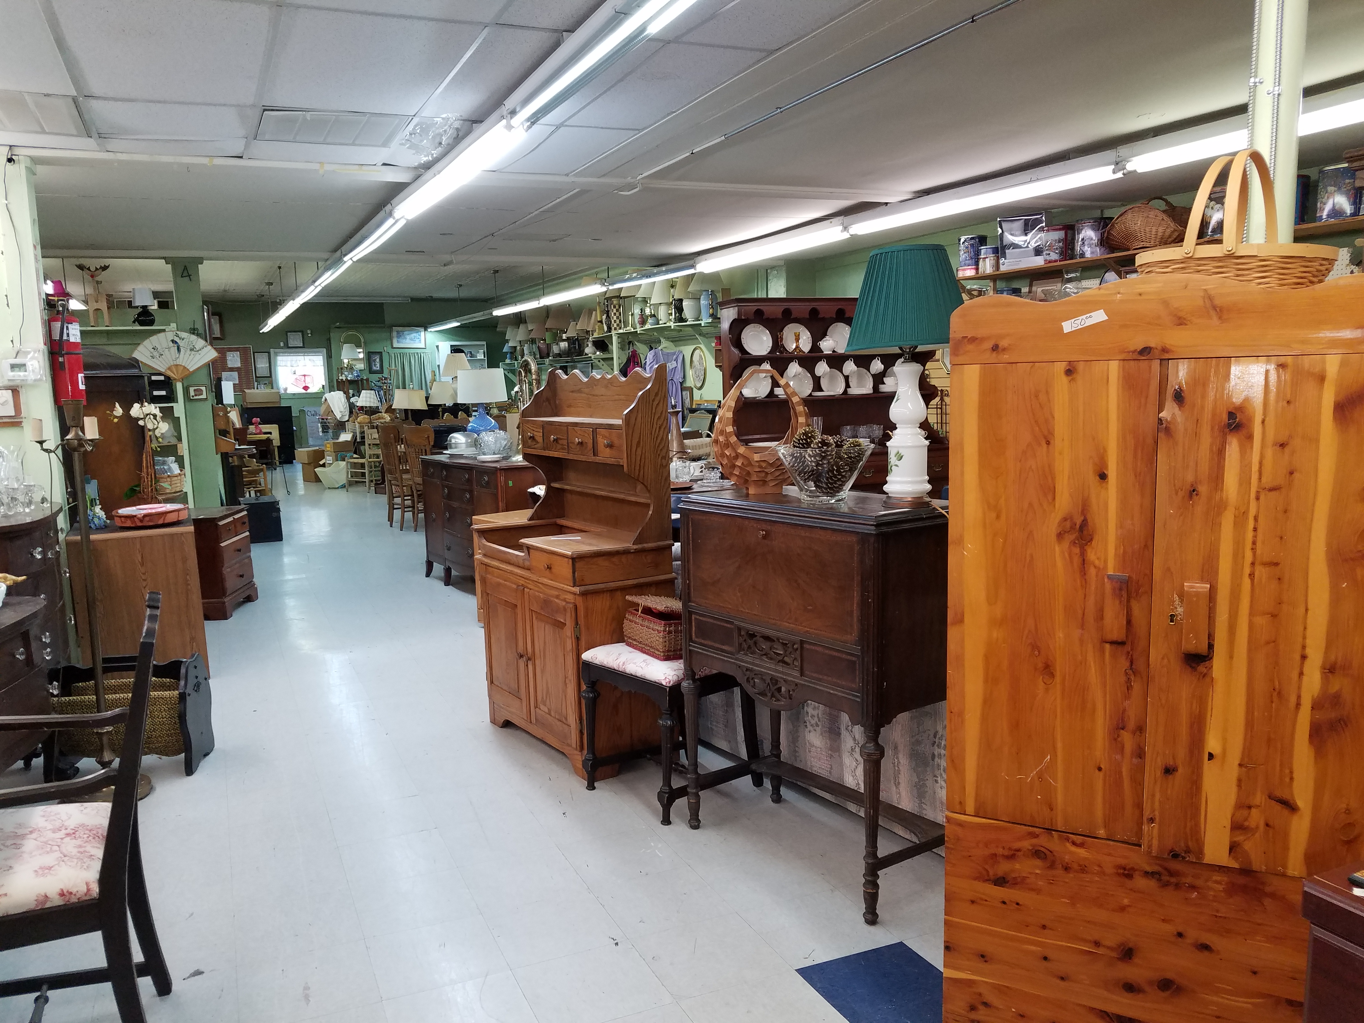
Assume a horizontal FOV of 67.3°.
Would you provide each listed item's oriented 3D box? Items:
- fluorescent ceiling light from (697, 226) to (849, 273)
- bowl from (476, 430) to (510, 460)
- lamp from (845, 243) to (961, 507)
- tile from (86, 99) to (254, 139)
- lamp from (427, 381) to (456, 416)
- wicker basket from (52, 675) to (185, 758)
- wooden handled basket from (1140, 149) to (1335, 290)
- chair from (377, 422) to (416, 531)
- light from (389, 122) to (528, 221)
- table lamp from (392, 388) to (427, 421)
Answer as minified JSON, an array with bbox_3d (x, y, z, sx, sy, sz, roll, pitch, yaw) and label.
[{"bbox_3d":[0.709,-2.220,8.727,0.120,0.090,2.440,-5,8,-25],"label":"fluorescent ceiling light"},{"bbox_3d":[-1.316,-0.465,7.150,0.240,0.195,0.240,-2,8,0],"label":"bowl"},{"bbox_3d":[0.605,-0.359,2.745,0.340,0.685,0.340,-2,8,0],"label":"lamp"},{"bbox_3d":[-2.132,-1.646,4.292,0.605,0.020,0.640,-5,8,-24],"label":"tile"},{"bbox_3d":[-2.836,-1.213,12.143,0.330,0.637,0.330,-8,10,-42],"label":"lamp"},{"bbox_3d":[-2.110,0.797,3.913,0.460,0.265,0.210,-2,8,-5],"label":"wicker basket"},{"bbox_3d":[1.123,-0.560,2.078,0.410,0.342,0.360,5,10,40],"label":"wooden handled basket"},{"bbox_3d":[-2.692,-0.359,10.190,0.520,1.030,0.440,-8,10,-41],"label":"chair"},{"bbox_3d":[-1.186,-1.678,5.206,0.120,0.090,2.440,-5,8,-25],"label":"light"},{"bbox_3d":[-3.181,-1.158,12.038,0.400,0.573,0.400,-8,10,-42],"label":"table lamp"}]

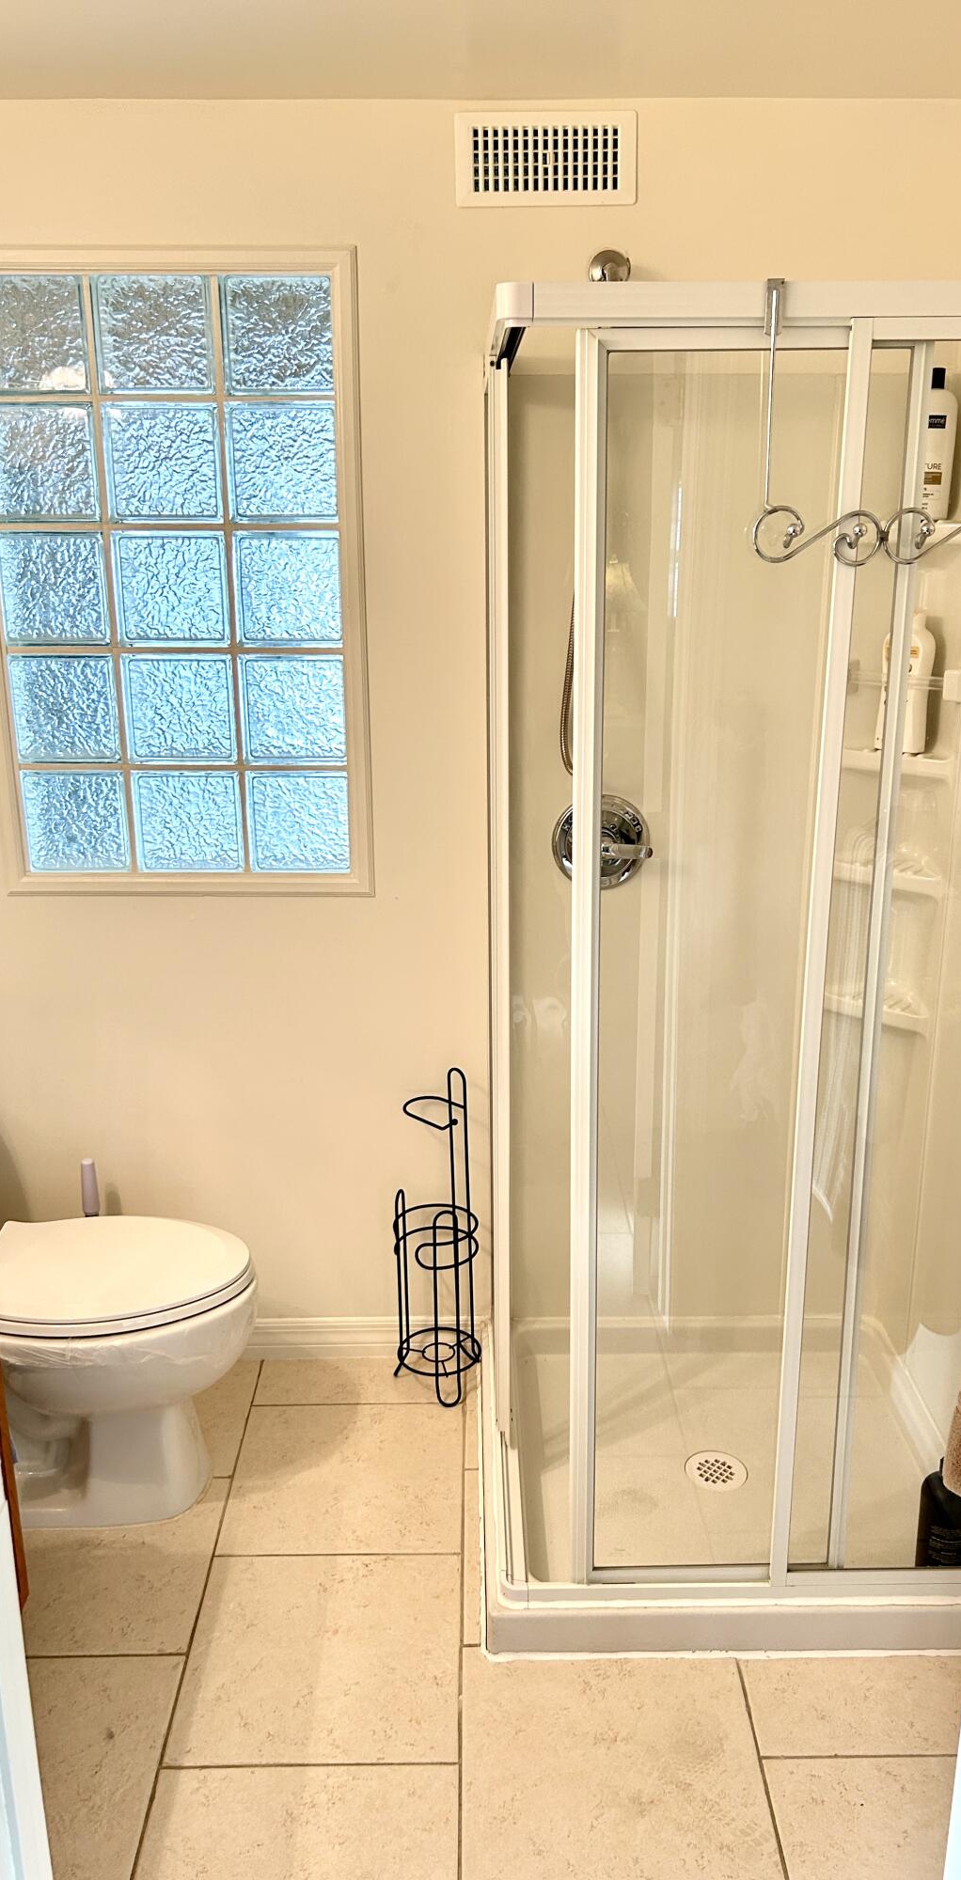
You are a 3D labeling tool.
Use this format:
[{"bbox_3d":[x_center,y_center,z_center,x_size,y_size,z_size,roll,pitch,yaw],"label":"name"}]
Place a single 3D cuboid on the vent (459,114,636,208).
[{"bbox_3d":[0.103,-1.234,2.231,0.290,0.136,0.018,-1,16,0],"label":"vent"}]

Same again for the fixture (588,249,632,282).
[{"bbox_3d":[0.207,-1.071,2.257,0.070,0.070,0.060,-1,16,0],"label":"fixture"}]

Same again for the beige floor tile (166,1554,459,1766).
[{"bbox_3d":[-0.229,1.059,2.098,0.402,0.010,0.404,-1,16,0],"label":"beige floor tile"}]

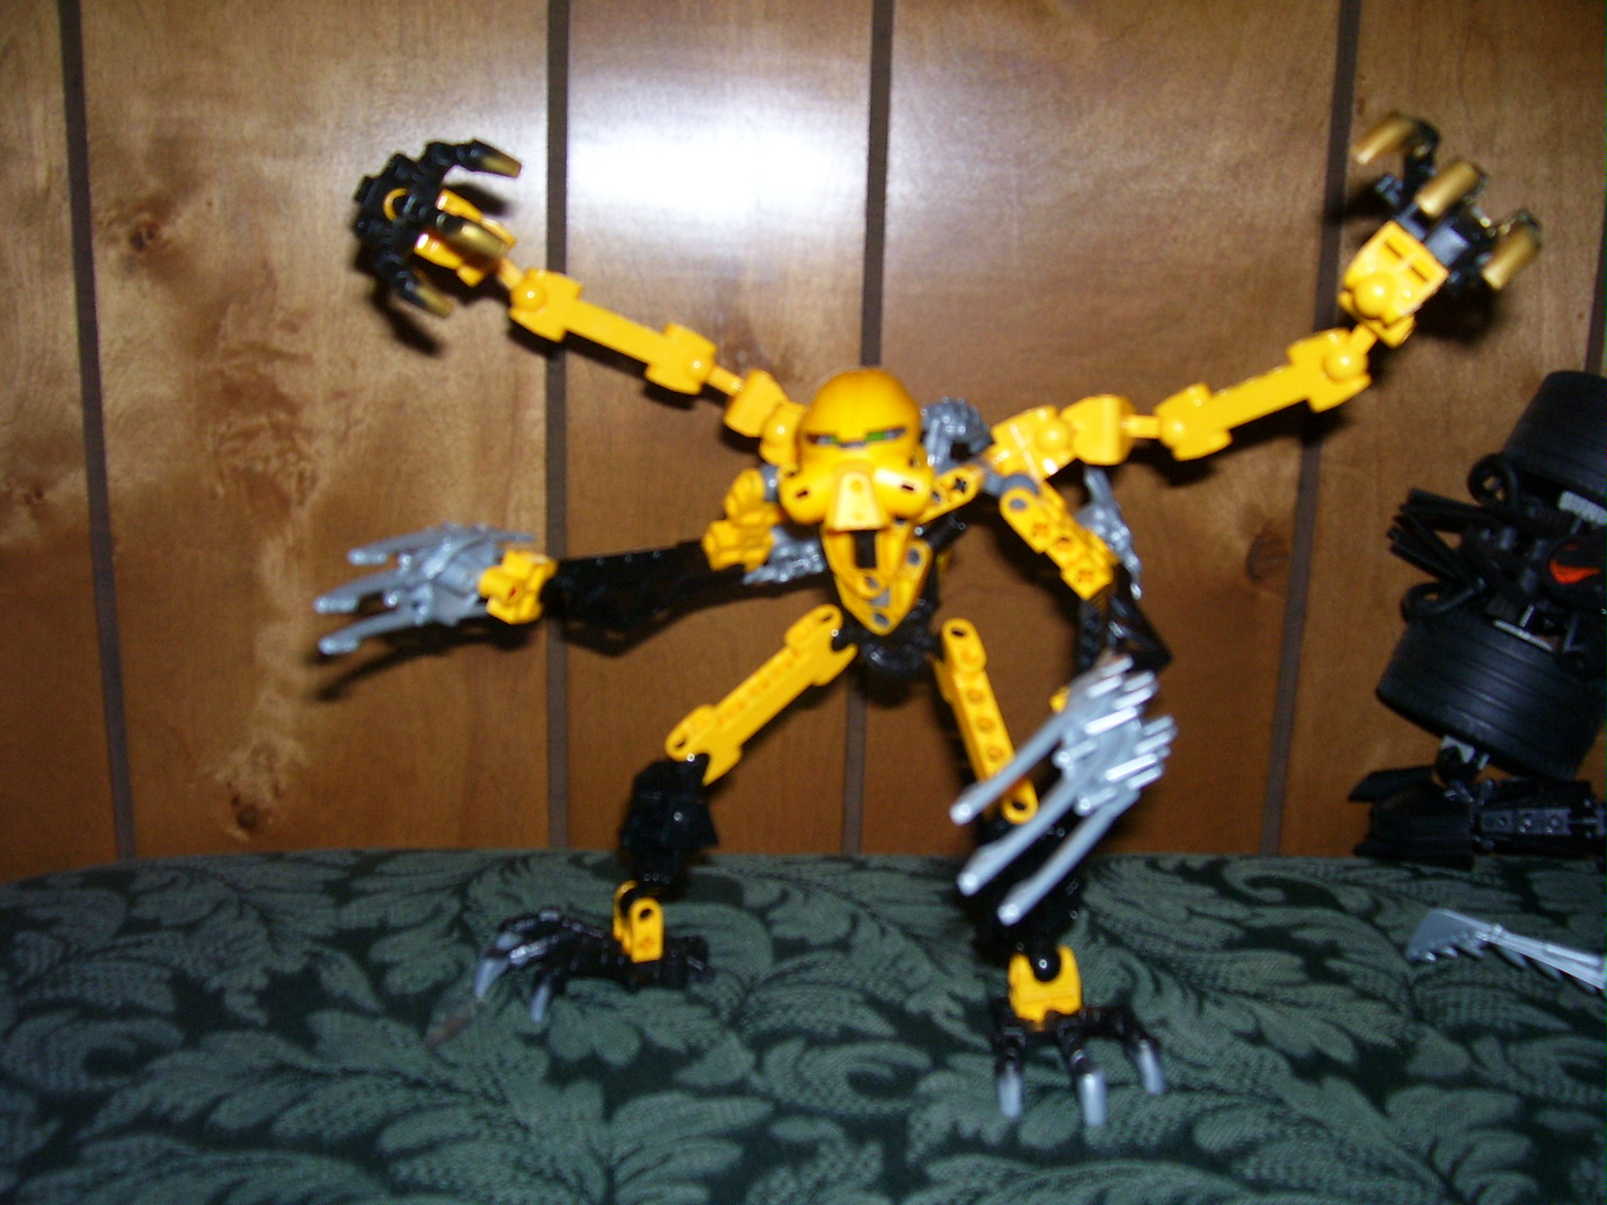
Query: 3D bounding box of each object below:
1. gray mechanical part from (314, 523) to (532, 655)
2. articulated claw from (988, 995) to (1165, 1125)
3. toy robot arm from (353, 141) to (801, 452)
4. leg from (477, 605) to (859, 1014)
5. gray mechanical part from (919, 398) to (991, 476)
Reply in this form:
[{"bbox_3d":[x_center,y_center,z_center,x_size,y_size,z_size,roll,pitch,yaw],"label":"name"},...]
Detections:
[{"bbox_3d":[-0.093,-0.004,0.387,0.055,0.027,0.021,-15,6,-21],"label":"gray mechanical part"},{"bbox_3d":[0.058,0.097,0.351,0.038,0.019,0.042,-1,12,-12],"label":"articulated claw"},{"bbox_3d":[-0.054,-0.077,0.400,0.133,0.042,0.054,26,0,-2],"label":"toy robot arm"},{"bbox_3d":[-0.033,0.048,0.388,0.092,0.093,0.037,0,12,-10],"label":"leg"},{"bbox_3d":[0.039,-0.042,0.403,0.020,0.021,0.020,1,12,-5],"label":"gray mechanical part"}]

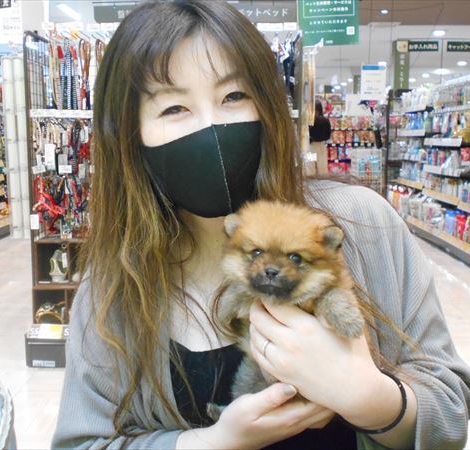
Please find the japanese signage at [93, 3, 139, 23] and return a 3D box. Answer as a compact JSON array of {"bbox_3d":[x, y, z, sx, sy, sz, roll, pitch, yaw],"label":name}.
[{"bbox_3d":[-0.750,-1.455,4.650,0.440,0.130,0.015,0,7,1],"label":"japanese signage"}]

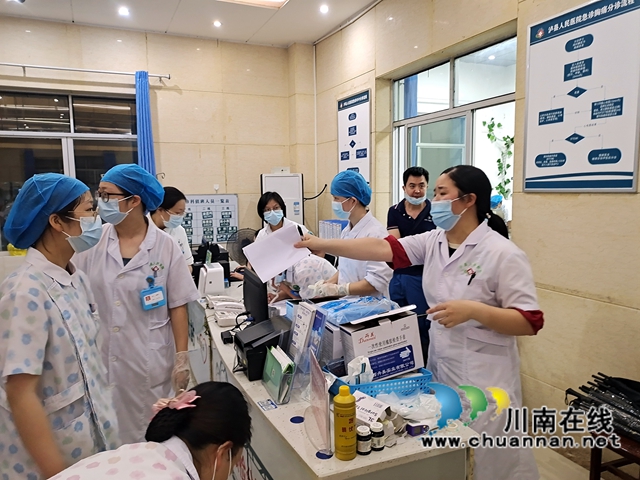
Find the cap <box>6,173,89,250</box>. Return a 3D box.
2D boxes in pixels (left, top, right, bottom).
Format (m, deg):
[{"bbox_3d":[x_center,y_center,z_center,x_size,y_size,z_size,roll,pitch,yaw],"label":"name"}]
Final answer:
[{"bbox_3d":[-0.811,-0.087,1.420,0.230,0.215,0.200,-4,7,-25],"label":"cap"}]

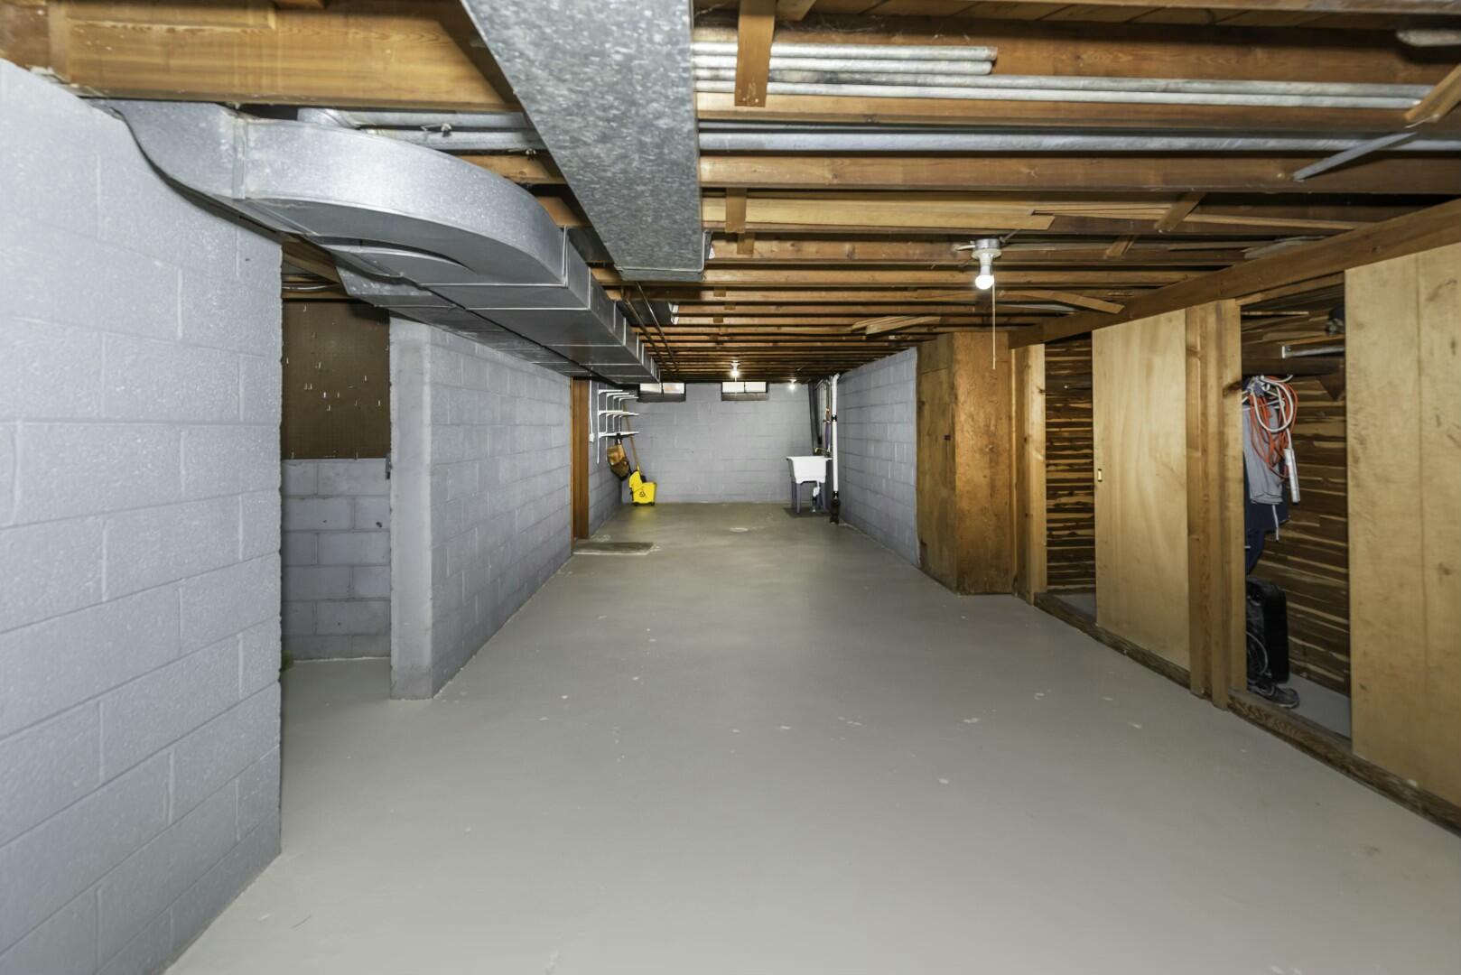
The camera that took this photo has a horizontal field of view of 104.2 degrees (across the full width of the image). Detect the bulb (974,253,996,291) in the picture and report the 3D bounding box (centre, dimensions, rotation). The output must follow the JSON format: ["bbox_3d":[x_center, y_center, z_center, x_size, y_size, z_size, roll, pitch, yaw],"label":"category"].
[{"bbox_3d":[1.030,-0.873,2.300,0.068,0.140,0.068,-1,5,-3],"label":"bulb"}]

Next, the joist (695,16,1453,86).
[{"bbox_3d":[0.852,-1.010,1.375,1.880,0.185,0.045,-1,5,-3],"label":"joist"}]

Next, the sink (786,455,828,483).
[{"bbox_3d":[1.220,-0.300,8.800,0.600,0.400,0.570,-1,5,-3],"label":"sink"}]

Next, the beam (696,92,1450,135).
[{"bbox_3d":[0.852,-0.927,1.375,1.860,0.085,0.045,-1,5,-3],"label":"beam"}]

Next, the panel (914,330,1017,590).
[{"bbox_3d":[1.977,-0.233,4.850,0.430,2.060,0.720,-1,5,-3],"label":"panel"}]

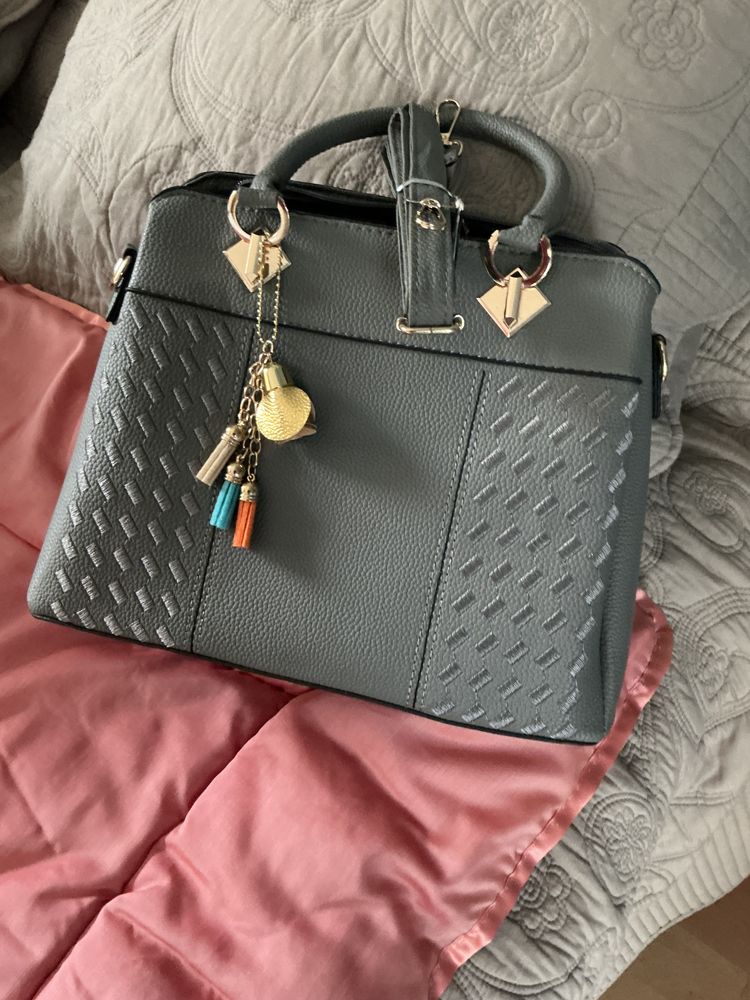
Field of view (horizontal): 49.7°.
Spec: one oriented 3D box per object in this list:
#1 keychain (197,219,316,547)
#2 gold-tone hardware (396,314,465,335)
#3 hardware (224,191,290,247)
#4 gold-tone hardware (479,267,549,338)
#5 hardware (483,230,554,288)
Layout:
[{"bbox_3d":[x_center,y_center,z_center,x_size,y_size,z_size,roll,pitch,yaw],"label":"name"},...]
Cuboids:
[{"bbox_3d":[-0.066,-0.065,0.450,0.064,0.027,0.180,6,91,9],"label":"keychain"},{"bbox_3d":[0.030,-0.096,0.443,0.037,0.007,0.011,2,90,9],"label":"gold-tone hardware"},{"bbox_3d":[-0.066,-0.160,0.458,0.036,0.007,0.034,11,92,9],"label":"hardware"},{"bbox_3d":[0.075,-0.106,0.436,0.040,0.008,0.038,7,91,9],"label":"gold-tone hardware"},{"bbox_3d":[0.077,-0.131,0.435,0.036,0.007,0.034,7,91,9],"label":"hardware"}]

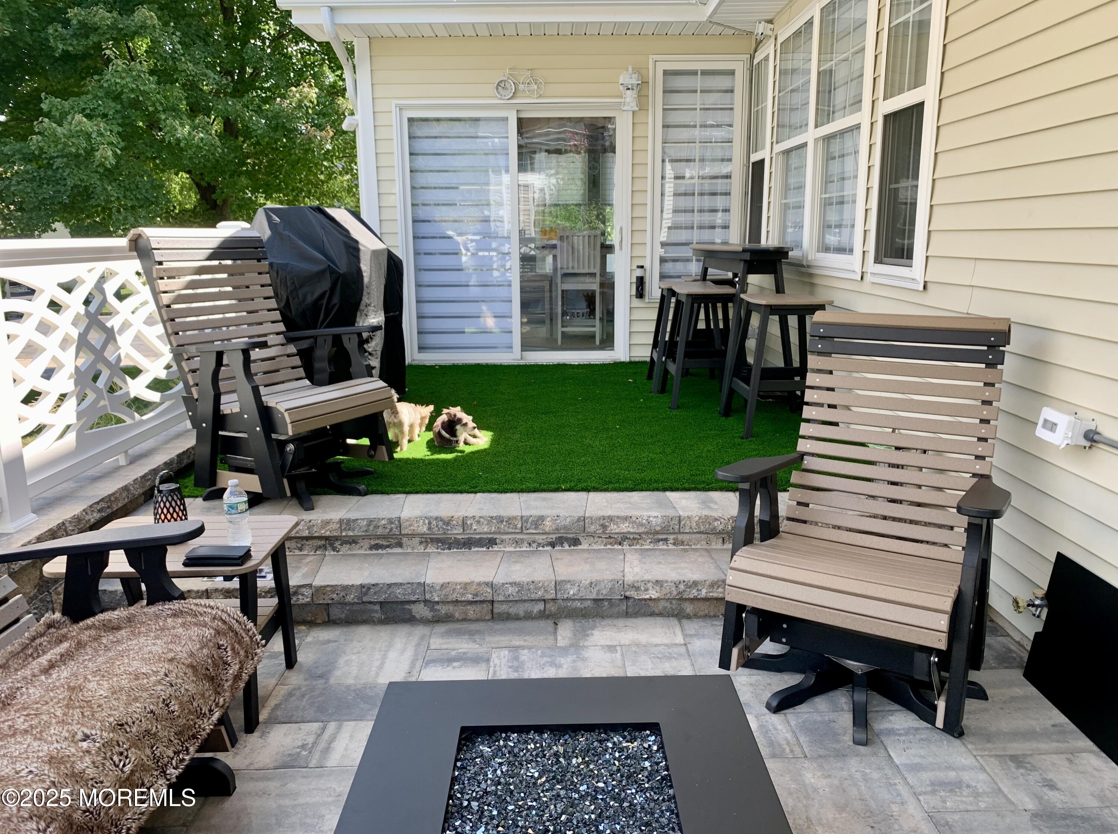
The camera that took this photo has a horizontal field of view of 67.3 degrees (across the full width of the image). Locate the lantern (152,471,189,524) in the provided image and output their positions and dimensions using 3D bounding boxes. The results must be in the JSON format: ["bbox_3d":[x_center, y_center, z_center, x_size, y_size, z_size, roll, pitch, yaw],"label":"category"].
[{"bbox_3d":[-1.150,0.247,2.491,0.108,0.178,0.108,0,12,0],"label":"lantern"}]

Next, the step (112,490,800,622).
[{"bbox_3d":[-0.084,0.519,3.208,3.097,0.298,0.587,0,12,0],"label":"step"}]

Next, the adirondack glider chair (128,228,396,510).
[{"bbox_3d":[-1.230,-0.253,3.600,0.860,1.063,0.759,6,14,29],"label":"adirondack glider chair"}]

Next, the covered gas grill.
[{"bbox_3d":[-1.317,-0.605,4.920,0.607,1.194,1.133,0,12,0],"label":"covered gas grill"}]

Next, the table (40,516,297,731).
[{"bbox_3d":[-1.081,0.595,2.452,0.582,0.486,0.445,0,12,0],"label":"table"}]

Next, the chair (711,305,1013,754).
[{"bbox_3d":[0.946,0.259,2.559,0.759,1.063,0.860,7,14,31],"label":"chair"}]

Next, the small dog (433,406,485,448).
[{"bbox_3d":[-0.508,0.036,4.304,0.293,0.188,0.243,3,13,18],"label":"small dog"}]

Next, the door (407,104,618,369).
[{"bbox_3d":[-0.357,-1.447,6.800,1.772,2.001,0.110,0,12,0],"label":"door"}]

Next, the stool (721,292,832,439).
[{"bbox_3d":[1.205,-0.287,4.526,0.476,0.698,0.516,0,12,0],"label":"stool"}]

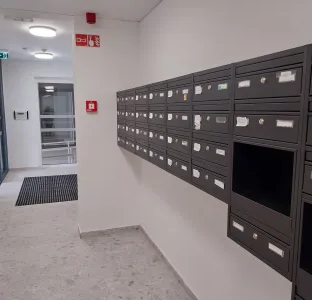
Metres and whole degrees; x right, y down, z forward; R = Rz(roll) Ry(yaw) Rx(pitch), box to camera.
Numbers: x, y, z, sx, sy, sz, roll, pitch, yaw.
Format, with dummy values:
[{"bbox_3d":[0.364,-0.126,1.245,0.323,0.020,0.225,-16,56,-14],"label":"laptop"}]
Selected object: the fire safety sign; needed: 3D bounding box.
[{"bbox_3d":[-0.739,-1.191,3.283,0.255,0.125,0.010,-3,8,-19],"label":"fire safety sign"}]

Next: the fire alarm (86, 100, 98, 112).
[{"bbox_3d":[-0.718,-0.484,3.365,0.117,0.117,0.045,-3,8,-19],"label":"fire alarm"}]

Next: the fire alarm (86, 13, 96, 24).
[{"bbox_3d":[-0.682,-1.390,3.178,0.097,0.083,0.097,-3,8,-19],"label":"fire alarm"}]

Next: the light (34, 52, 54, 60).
[{"bbox_3d":[-2.479,-2.076,6.671,0.390,0.075,0.390,-3,8,-19],"label":"light"}]

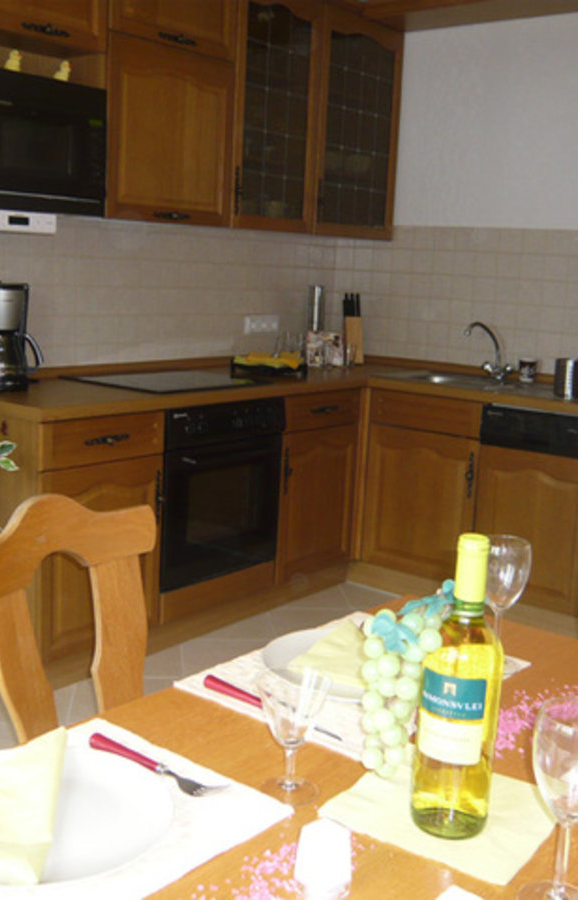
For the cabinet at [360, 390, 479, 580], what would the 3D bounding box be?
[{"bbox_3d":[0.669,0.114,4.041,0.536,0.723,0.565,11,13,37],"label":"cabinet"}]

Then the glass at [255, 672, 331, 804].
[{"bbox_3d":[0.006,0.291,0.990,0.075,0.124,0.075,3,10,1],"label":"glass"}]

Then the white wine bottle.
[{"bbox_3d":[0.168,0.224,0.936,0.076,0.291,0.076,8,11,26],"label":"white wine bottle"}]

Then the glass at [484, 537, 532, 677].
[{"bbox_3d":[0.299,0.212,1.372,0.079,0.175,0.079,5,10,13],"label":"glass"}]

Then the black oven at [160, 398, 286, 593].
[{"bbox_3d":[-0.427,0.101,3.497,0.545,0.606,0.597,11,13,37],"label":"black oven"}]

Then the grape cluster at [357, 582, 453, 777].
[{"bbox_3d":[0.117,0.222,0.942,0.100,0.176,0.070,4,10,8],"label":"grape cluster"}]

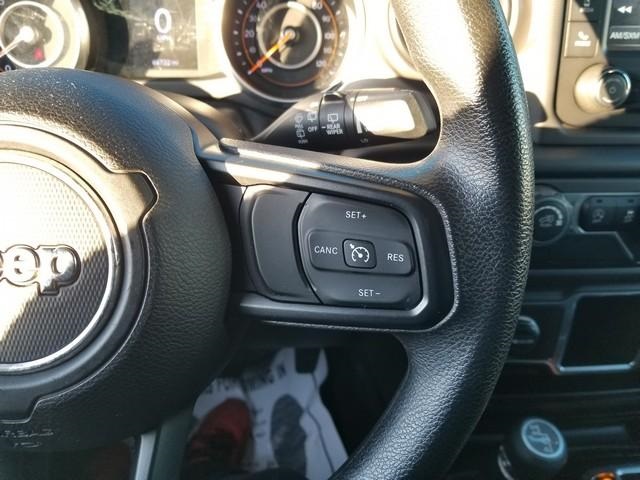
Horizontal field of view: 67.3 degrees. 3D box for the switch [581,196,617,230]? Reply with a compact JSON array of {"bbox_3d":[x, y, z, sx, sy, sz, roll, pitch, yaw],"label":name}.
[{"bbox_3d":[0.218,-0.021,0.377,0.027,0.026,0.012,0,11,0],"label":"switch"}]

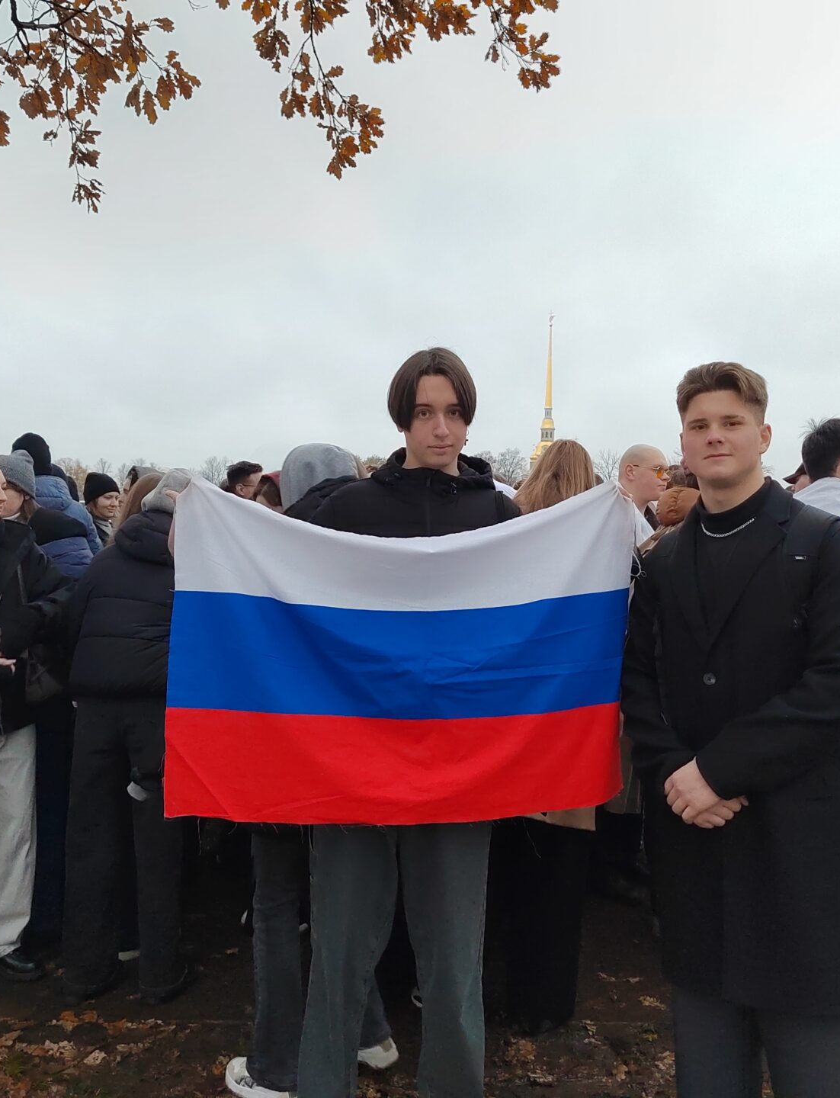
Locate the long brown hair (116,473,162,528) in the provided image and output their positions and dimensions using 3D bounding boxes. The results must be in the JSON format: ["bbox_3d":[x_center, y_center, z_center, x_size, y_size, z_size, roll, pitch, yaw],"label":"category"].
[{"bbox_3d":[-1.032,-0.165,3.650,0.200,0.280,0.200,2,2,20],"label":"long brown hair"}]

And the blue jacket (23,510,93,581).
[{"bbox_3d":[-1.381,0.117,3.620,0.380,0.660,0.500,3,3,37],"label":"blue jacket"}]

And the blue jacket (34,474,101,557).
[{"bbox_3d":[-1.749,0.003,4.500,0.560,0.700,0.380,0,2,-21],"label":"blue jacket"}]

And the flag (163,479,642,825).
[{"bbox_3d":[-0.038,0.195,1.840,0.890,0.650,0.140,1,2,0],"label":"flag"}]

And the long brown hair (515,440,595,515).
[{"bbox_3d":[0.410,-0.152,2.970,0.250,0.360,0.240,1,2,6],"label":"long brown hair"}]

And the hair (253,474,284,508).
[{"bbox_3d":[-0.642,-0.246,4.150,0.180,0.190,0.190,3,2,41],"label":"hair"}]

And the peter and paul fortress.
[{"bbox_3d":[76.693,-80.820,585.000,18.000,118.000,18.000,1,2,0],"label":"peter and paul fortress"}]

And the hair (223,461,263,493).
[{"bbox_3d":[-0.911,-0.371,5.050,0.200,0.170,0.170,0,2,-32],"label":"hair"}]

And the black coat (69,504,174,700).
[{"bbox_3d":[-0.866,0.164,3.000,0.450,0.590,0.330,2,2,23],"label":"black coat"}]

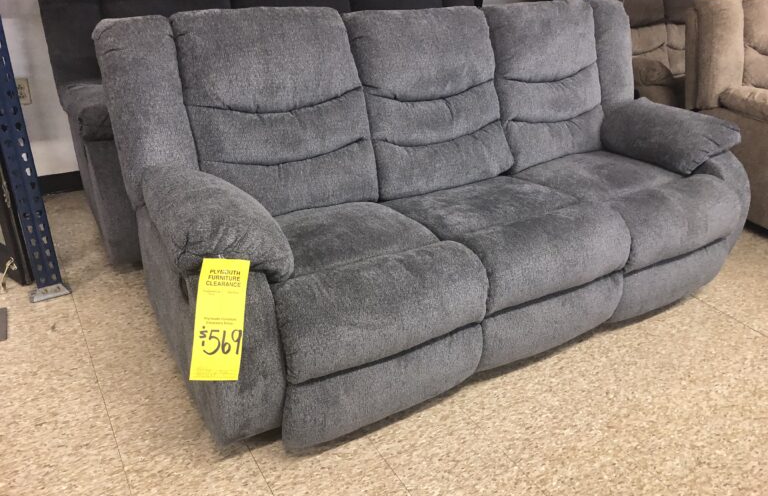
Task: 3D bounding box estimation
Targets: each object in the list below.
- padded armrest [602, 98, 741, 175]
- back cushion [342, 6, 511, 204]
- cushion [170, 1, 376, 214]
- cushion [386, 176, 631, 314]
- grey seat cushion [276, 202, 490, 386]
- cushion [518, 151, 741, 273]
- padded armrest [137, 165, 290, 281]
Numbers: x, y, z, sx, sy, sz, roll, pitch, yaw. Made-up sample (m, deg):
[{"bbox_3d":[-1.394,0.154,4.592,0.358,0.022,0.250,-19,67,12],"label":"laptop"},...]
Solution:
[{"bbox_3d":[1.214,-0.477,2.631,0.270,0.190,0.515,-14,33,-28],"label":"padded armrest"},{"bbox_3d":[0.166,-0.586,2.397,0.620,0.660,0.230,-14,13,-28],"label":"back cushion"},{"bbox_3d":[-0.368,-0.456,2.104,0.625,0.660,0.230,-14,13,-28],"label":"cushion"},{"bbox_3d":[0.417,-0.066,2.171,0.620,0.210,0.655,-14,33,-28],"label":"cushion"},{"bbox_3d":[-0.116,0.064,1.877,0.625,0.210,0.655,-14,33,-28],"label":"grey seat cushion"},{"bbox_3d":[0.950,-0.196,2.464,0.625,0.210,0.655,-14,33,-28],"label":"cushion"},{"bbox_3d":[-0.476,-0.067,1.693,0.280,0.190,0.505,-14,33,-28],"label":"padded armrest"}]

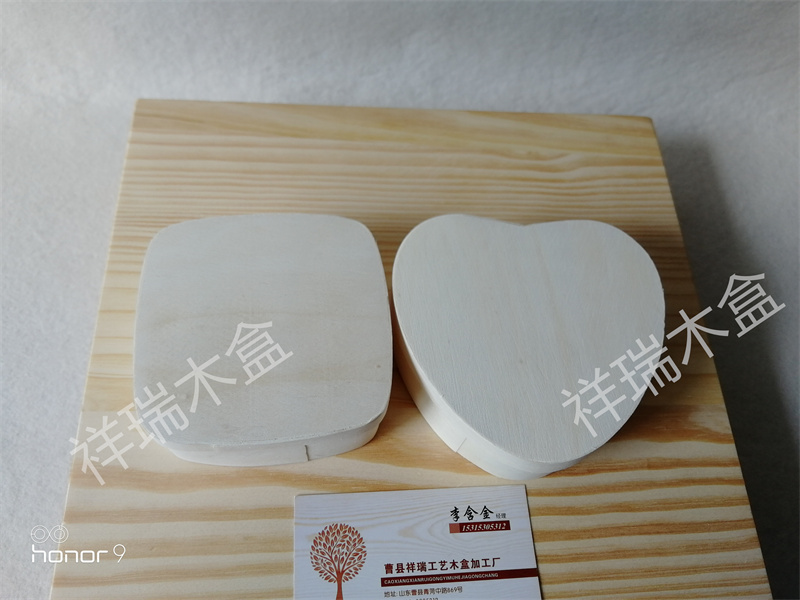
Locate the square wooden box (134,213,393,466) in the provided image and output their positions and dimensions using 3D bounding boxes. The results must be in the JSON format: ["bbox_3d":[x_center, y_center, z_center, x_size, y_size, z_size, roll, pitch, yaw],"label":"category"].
[{"bbox_3d":[-0.050,0.015,0.241,0.088,0.040,0.088,-4,66,-7],"label":"square wooden box"}]

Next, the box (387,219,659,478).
[{"bbox_3d":[0.049,0.019,0.251,0.107,0.038,0.098,2,65,-5],"label":"box"}]

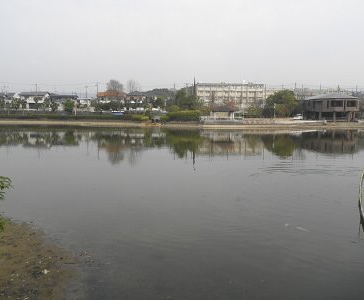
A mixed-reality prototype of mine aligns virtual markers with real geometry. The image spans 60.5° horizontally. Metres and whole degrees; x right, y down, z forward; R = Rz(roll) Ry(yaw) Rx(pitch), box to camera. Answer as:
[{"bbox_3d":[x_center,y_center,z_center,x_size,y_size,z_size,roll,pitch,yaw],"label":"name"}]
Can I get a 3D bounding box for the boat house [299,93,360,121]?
[{"bbox_3d":[40.569,-12.066,88.205,14.000,7.730,11.500,1,6,8],"label":"boat house"}]

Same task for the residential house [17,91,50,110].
[{"bbox_3d":[-70.594,-23.398,148.318,12.000,8.580,8.000,0,6,-3],"label":"residential house"}]

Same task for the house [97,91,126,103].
[{"bbox_3d":[-30.373,-21.744,134.416,12.000,7.540,9.000,-1,6,-6],"label":"house"}]

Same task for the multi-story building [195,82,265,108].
[{"bbox_3d":[28.549,-32.723,187.525,43.000,14.860,10.500,-1,7,-11],"label":"multi-story building"}]

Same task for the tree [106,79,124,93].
[{"bbox_3d":[-24.592,-20.997,115.381,6.300,10.470,6.200,0,6,0],"label":"tree"}]

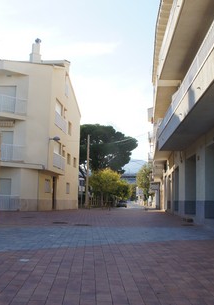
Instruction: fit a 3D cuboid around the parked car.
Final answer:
[{"bbox_3d":[2.648,9.042,60.000,1.750,1.460,4.200,0,-8,6],"label":"parked car"}]

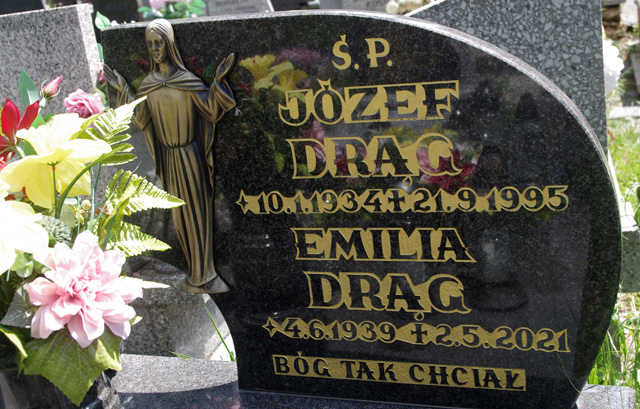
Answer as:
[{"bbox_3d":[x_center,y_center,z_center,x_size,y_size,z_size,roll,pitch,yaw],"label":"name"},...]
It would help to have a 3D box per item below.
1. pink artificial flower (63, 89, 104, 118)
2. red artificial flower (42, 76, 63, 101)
[{"bbox_3d":[-0.382,-0.158,1.320,0.067,0.058,0.056,-11,16,-15],"label":"pink artificial flower"},{"bbox_3d":[-0.439,-0.190,1.335,0.046,0.030,0.030,-54,20,-23],"label":"red artificial flower"}]

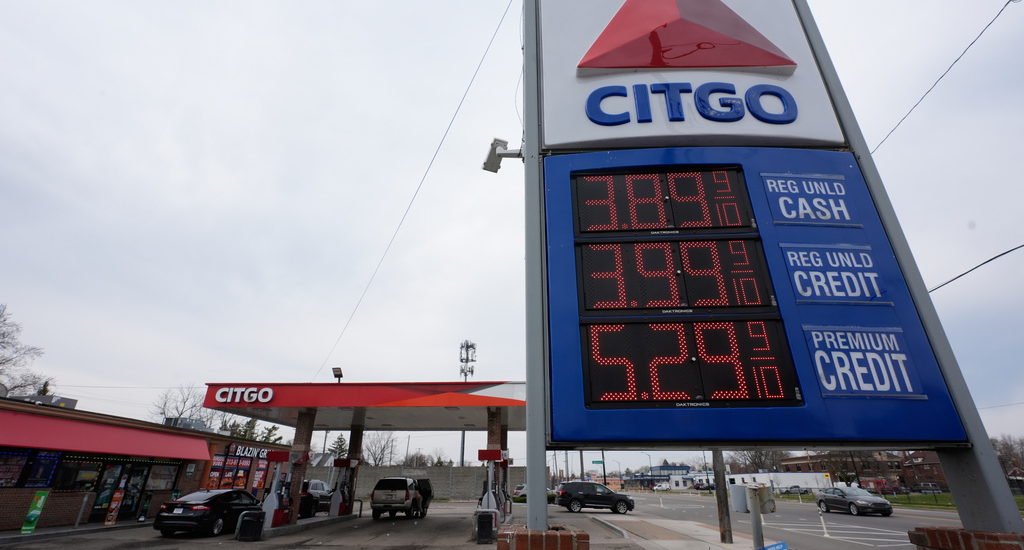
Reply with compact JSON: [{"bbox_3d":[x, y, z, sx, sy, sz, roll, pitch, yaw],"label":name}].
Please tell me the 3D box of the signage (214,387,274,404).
[{"bbox_3d":[-11.170,5.047,18.975,2.450,0.620,0.170,0,-25,1],"label":"signage"}]

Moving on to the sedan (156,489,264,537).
[{"bbox_3d":[-10.999,8.911,17.281,1.860,1.470,4.870,0,-25,0],"label":"sedan"}]

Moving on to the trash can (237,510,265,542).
[{"bbox_3d":[-8.274,8.015,14.508,0.500,0.800,0.500,0,-25,1],"label":"trash can"}]

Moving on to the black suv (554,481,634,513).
[{"bbox_3d":[5.300,14.062,28.810,5.040,1.780,2.000,0,-25,1],"label":"black suv"}]

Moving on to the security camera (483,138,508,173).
[{"bbox_3d":[-0.119,-0.859,3.283,0.105,0.085,0.245,9,-38,-17],"label":"security camera"}]

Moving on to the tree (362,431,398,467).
[{"bbox_3d":[-21.765,29.986,74.215,6.800,10.800,6.800,7,-26,-14],"label":"tree"}]

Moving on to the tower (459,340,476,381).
[{"bbox_3d":[-9.900,28.663,94.675,3.600,30.200,3.600,0,-25,0],"label":"tower"}]

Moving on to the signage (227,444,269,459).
[{"bbox_3d":[-16.643,11.334,29.199,0.150,0.650,5.500,0,-25,1],"label":"signage"}]

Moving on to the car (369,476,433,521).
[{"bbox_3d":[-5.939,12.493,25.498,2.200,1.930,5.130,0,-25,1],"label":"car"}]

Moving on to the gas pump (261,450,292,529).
[{"bbox_3d":[-9.330,8.582,18.287,0.780,2.620,1.200,0,-25,1],"label":"gas pump"}]

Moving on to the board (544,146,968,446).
[{"bbox_3d":[1.310,0.058,2.884,2.160,1.930,0.250,0,-25,0],"label":"board"}]

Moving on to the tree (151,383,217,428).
[{"bbox_3d":[-34.894,16.980,47.143,6.000,11.600,6.000,17,-29,-31],"label":"tree"}]

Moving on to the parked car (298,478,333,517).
[{"bbox_3d":[-11.820,12.957,26.402,1.950,1.800,4.900,0,-25,1],"label":"parked car"}]

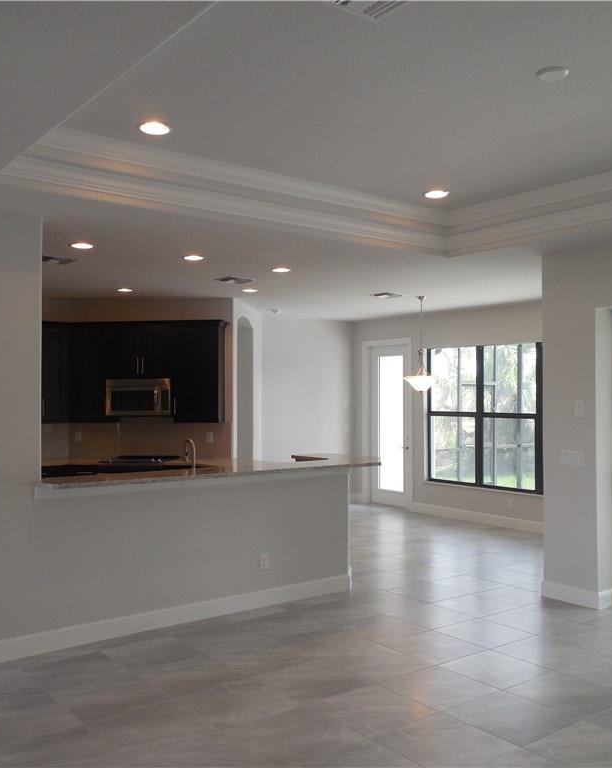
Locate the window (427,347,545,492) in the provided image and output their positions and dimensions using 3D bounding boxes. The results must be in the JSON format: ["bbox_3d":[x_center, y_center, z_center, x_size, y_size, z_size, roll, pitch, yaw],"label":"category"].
[{"bbox_3d":[2.340,0.439,9.922,0.100,1.902,1.938,1,-1,-38],"label":"window"}]

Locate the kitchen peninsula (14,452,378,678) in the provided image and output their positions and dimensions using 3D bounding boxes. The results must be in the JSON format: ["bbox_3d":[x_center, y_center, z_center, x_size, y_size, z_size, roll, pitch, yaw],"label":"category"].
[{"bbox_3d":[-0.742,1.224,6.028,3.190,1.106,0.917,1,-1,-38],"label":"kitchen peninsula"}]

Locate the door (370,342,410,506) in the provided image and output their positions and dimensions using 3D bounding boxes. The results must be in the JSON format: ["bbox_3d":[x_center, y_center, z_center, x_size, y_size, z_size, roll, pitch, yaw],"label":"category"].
[{"bbox_3d":[1.276,0.623,11.228,0.060,2.418,0.849,1,-1,-38],"label":"door"}]

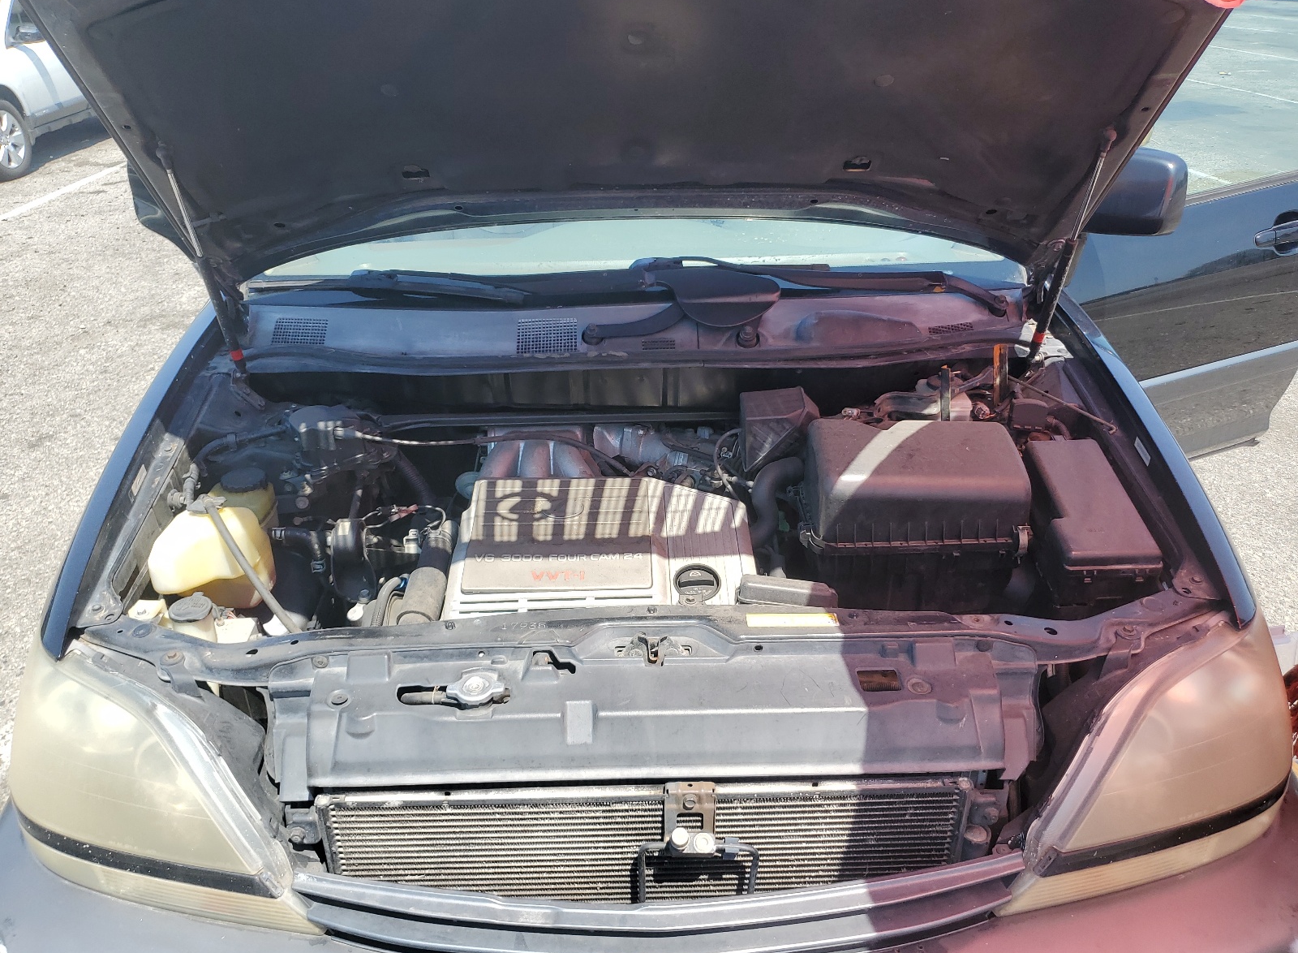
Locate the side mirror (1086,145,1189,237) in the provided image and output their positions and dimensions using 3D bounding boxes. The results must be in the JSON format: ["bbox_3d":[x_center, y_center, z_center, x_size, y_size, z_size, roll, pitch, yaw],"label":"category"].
[{"bbox_3d":[1.052,-0.627,2.150,0.140,0.175,0.250,-19,33,-30],"label":"side mirror"}]

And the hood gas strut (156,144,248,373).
[{"bbox_3d":[-0.733,-0.342,1.615,0.025,0.438,0.025,0,46,-1],"label":"hood gas strut"}]

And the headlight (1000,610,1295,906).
[{"bbox_3d":[0.648,0.354,1.311,0.430,0.280,0.330,-7,28,-10],"label":"headlight"}]

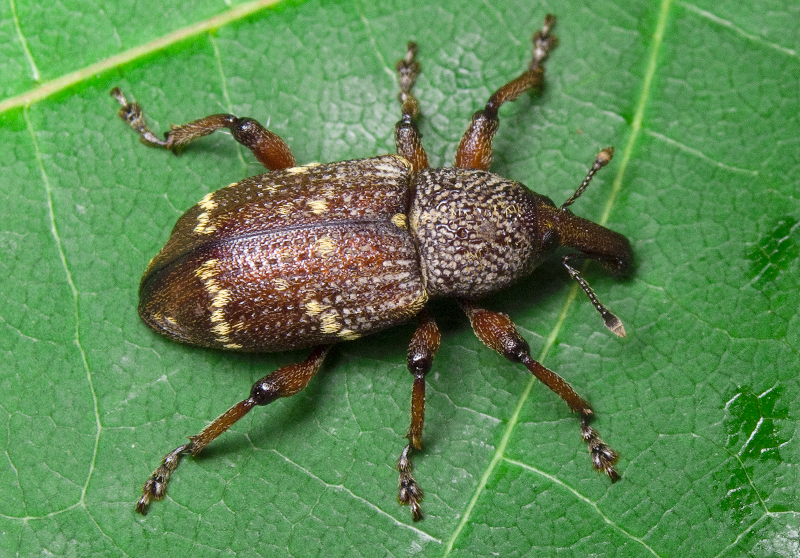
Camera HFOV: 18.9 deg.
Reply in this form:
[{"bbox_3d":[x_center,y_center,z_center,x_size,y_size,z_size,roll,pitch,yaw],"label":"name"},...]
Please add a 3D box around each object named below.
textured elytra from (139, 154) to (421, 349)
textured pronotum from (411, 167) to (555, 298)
[{"bbox_3d":[-0.003,-0.001,0.066,0.008,0.003,0.005,-12,66,6],"label":"textured elytra"},{"bbox_3d":[0.002,-0.001,0.066,0.004,0.003,0.004,-4,66,2],"label":"textured pronotum"}]

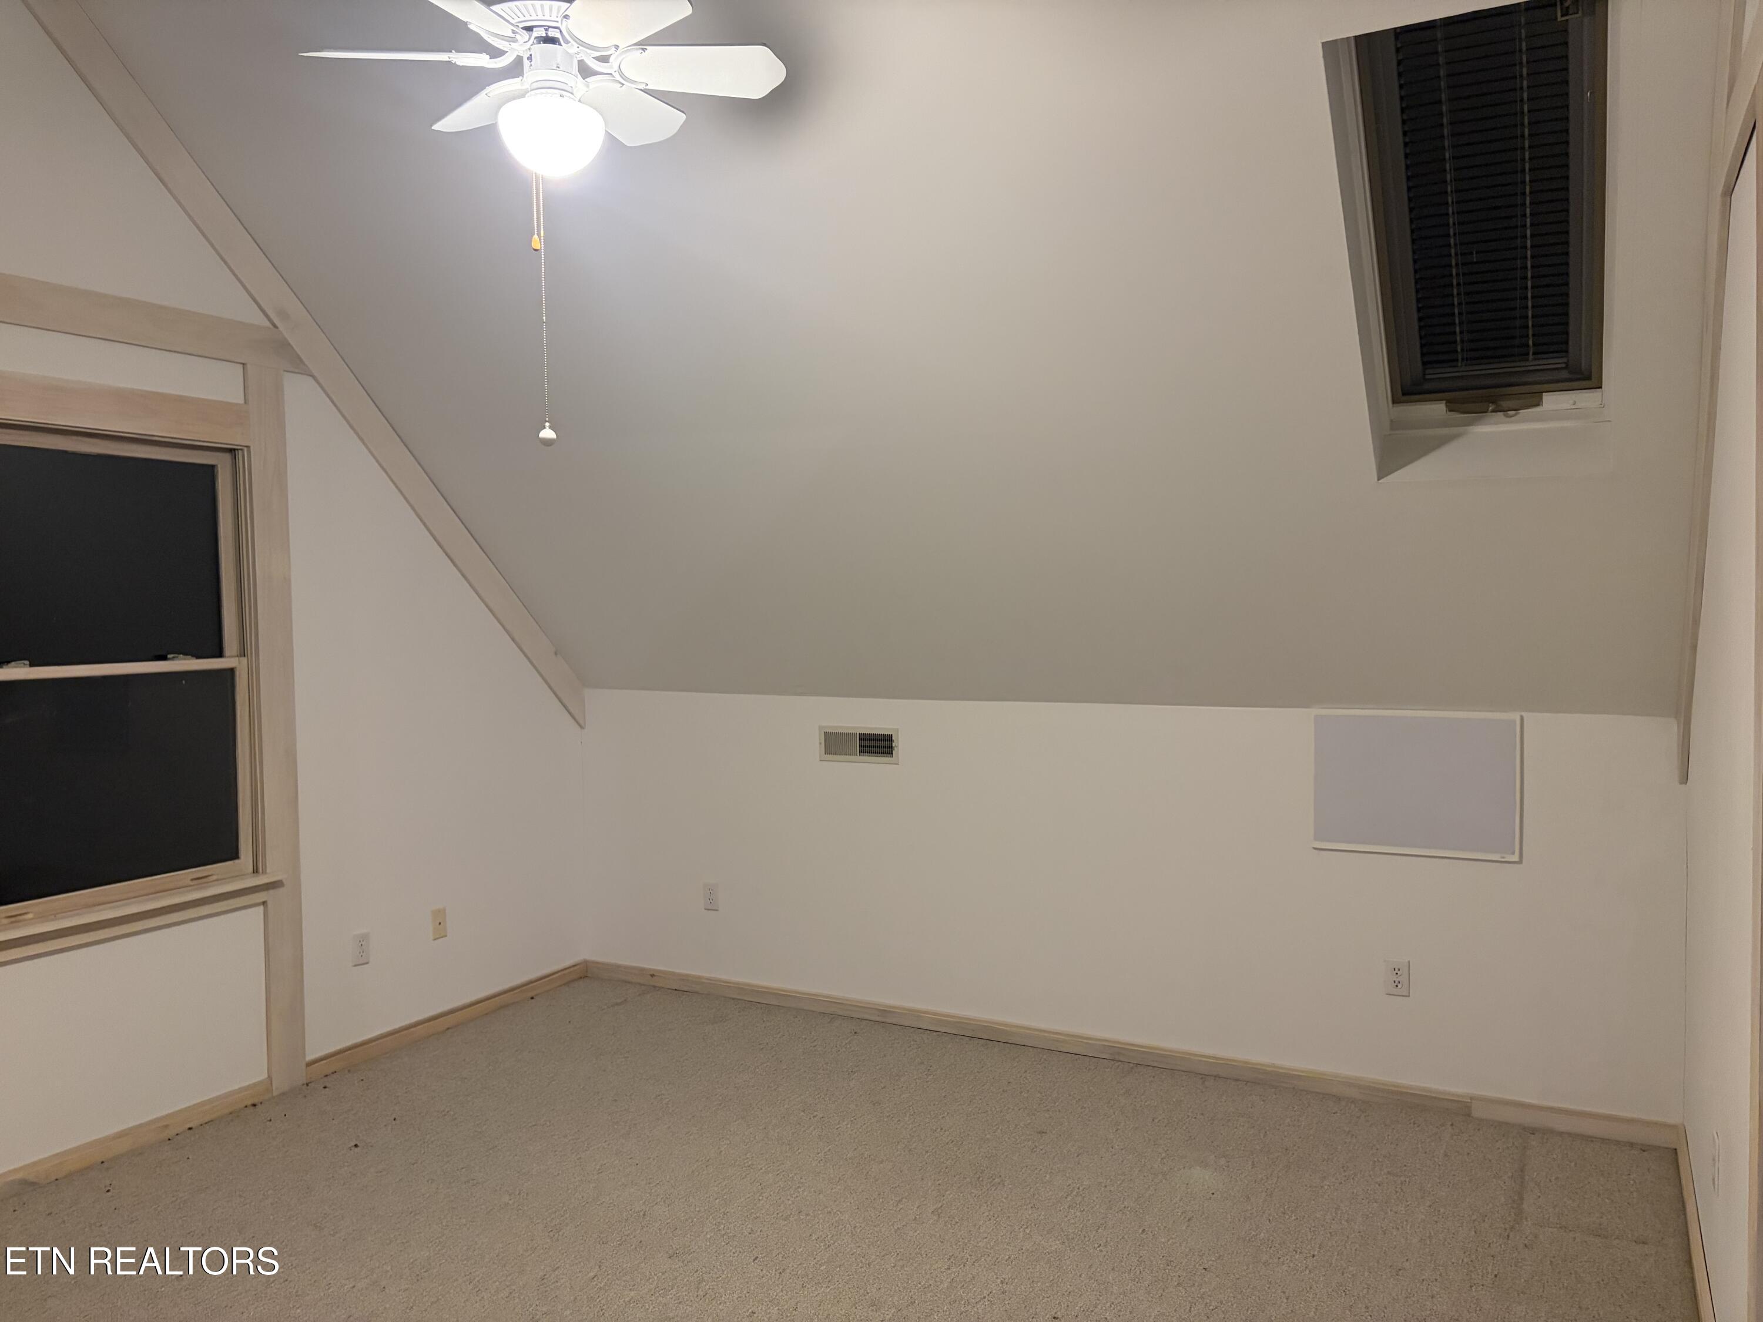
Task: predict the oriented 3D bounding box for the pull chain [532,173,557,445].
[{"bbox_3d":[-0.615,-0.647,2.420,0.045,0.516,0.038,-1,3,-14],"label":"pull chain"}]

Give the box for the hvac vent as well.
[{"bbox_3d":[-0.085,0.324,5.072,0.347,0.138,0.020,1,3,28],"label":"hvac vent"}]

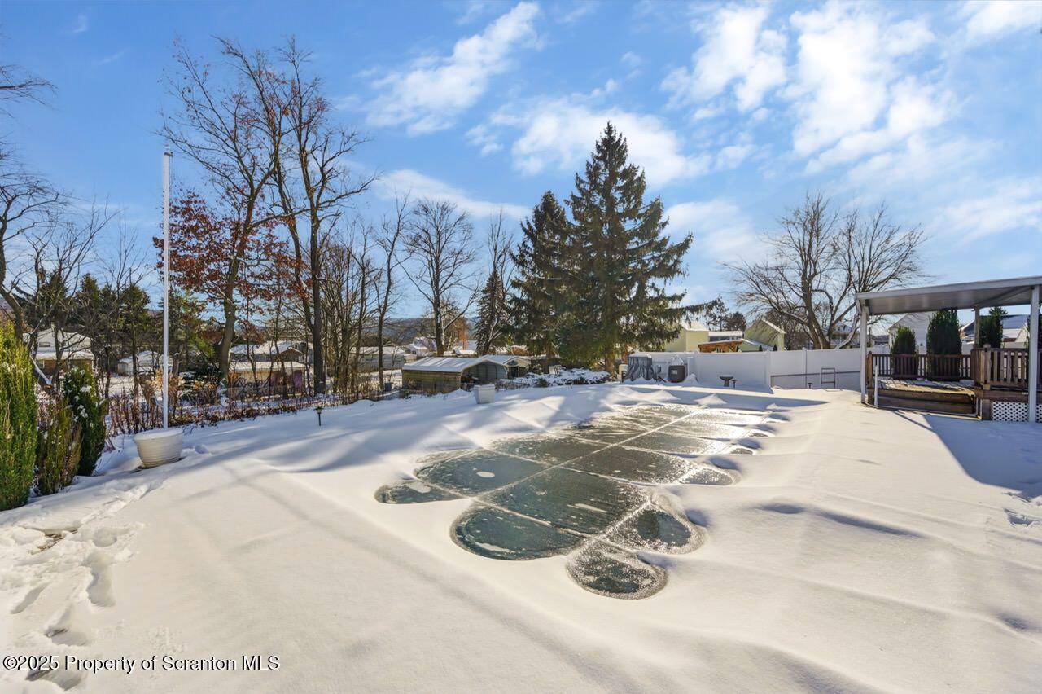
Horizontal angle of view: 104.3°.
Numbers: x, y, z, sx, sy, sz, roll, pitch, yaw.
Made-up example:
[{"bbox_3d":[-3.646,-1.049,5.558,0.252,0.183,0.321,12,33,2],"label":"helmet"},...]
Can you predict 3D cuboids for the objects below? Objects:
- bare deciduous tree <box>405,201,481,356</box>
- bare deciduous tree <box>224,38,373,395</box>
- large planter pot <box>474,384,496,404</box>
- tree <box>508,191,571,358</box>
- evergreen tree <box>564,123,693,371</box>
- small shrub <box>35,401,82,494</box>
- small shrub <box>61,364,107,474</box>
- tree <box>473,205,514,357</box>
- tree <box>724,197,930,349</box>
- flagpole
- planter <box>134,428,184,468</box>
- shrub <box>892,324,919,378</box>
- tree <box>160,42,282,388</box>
[{"bbox_3d":[-6.660,-5.430,34.000,6.300,13.900,6.000,0,0,-11],"label":"bare deciduous tree"},{"bbox_3d":[-8.000,-4.840,15.000,5.000,13.200,5.000,0,0,0],"label":"bare deciduous tree"},{"bbox_3d":[-0.980,1.290,11.150,0.480,0.560,0.480,0,0,-22],"label":"large planter pot"},{"bbox_3d":[1.660,-4.930,29.000,5.100,12.500,5.000,0,0,3],"label":"tree"},{"bbox_3d":[5.800,-5.450,22.500,7.100,14.000,7.000,0,0,14],"label":"evergreen tree"},{"bbox_3d":[-5.170,1.130,4.530,0.420,1.080,0.440,0,0,41],"label":"small shrub"},{"bbox_3d":[-5.220,0.860,4.850,0.420,1.330,0.420,0,0,0],"label":"small shrub"},{"bbox_3d":[-2.420,-5.250,36.000,3.700,14.000,3.700,0,0,0],"label":"tree"},{"bbox_3d":[17.300,-3.900,24.000,9.800,10.500,9.600,0,0,0],"label":"tree"},{"bbox_3d":[-4.890,-0.680,5.600,0.060,4.070,0.060,0,0,0],"label":"flagpole"},{"bbox_3d":[-4.600,1.300,5.150,0.480,0.400,0.480,0,0,0],"label":"planter"},{"bbox_3d":[14.400,0.250,15.200,0.800,2.170,0.800,0,0,43],"label":"shrub"},{"bbox_3d":[-13.700,-5.930,18.500,5.000,16.100,5.000,0,0,-37],"label":"tree"}]

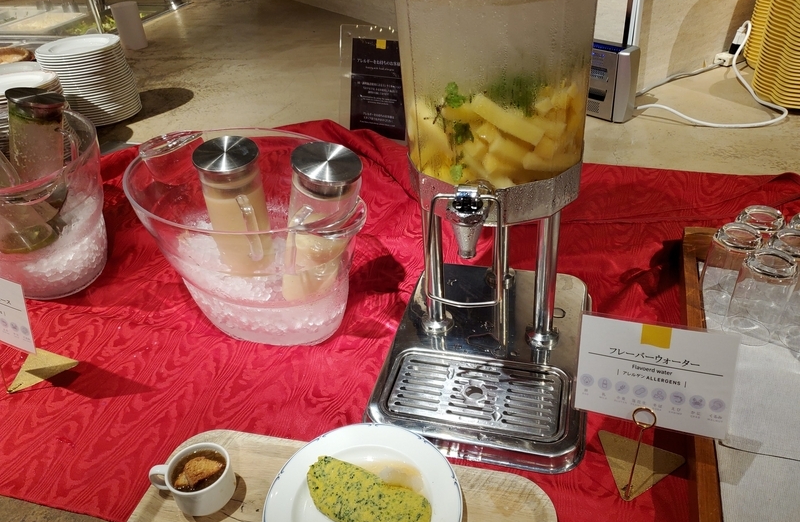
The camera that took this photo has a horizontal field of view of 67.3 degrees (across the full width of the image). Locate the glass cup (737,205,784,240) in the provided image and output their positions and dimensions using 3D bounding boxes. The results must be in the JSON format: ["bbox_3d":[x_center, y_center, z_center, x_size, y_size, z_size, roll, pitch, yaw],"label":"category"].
[{"bbox_3d":[0.497,-0.013,0.851,0.061,0.112,0.061,5,35,15],"label":"glass cup"}]

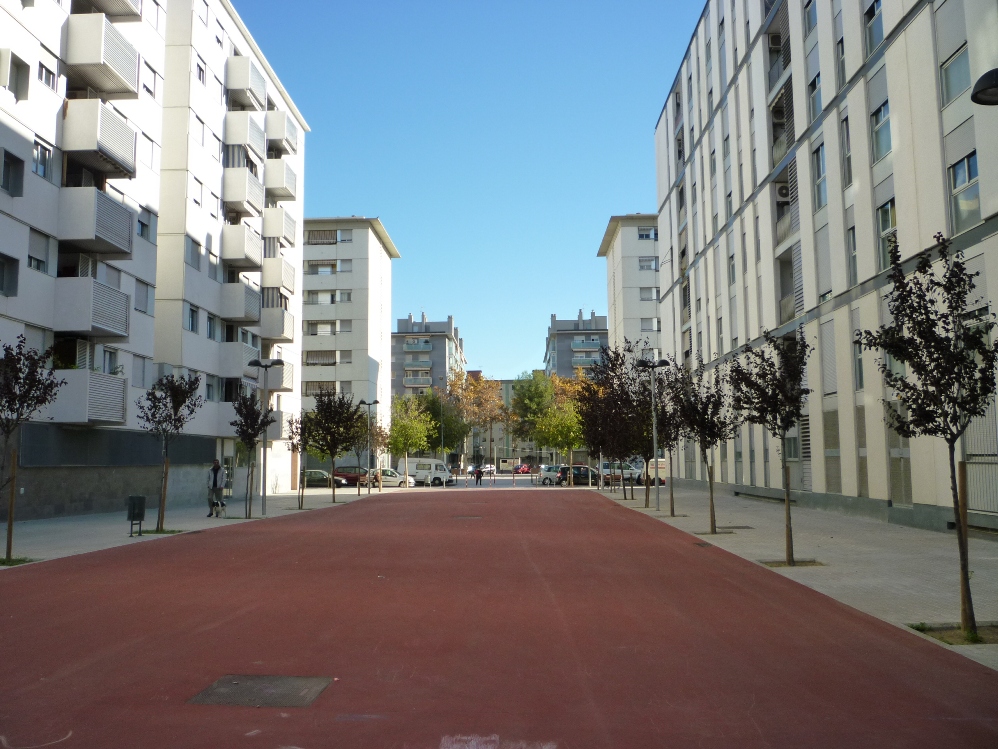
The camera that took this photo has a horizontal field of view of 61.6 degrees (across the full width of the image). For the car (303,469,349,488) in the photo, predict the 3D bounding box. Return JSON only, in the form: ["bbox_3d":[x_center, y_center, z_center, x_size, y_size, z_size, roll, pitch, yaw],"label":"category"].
[{"bbox_3d":[-13.127,7.757,62.200,3.900,1.380,1.660,-1,-6,2],"label":"car"}]

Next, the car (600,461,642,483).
[{"bbox_3d":[10.163,8.157,69.096,4.500,1.750,1.820,-1,-6,1],"label":"car"}]

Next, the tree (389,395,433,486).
[{"bbox_3d":[-5.983,4.610,57.835,3.300,6.483,3.300,-1,-6,1],"label":"tree"}]

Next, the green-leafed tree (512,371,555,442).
[{"bbox_3d":[3.520,5.111,86.586,4.422,11.124,4.422,-1,-6,1],"label":"green-leafed tree"}]

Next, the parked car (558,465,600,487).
[{"bbox_3d":[6.155,7.435,60.887,3.850,1.531,1.720,-1,-6,2],"label":"parked car"}]

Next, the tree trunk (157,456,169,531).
[{"bbox_3d":[-8.241,2.904,20.482,0.292,1.880,0.220,-1,-6,1],"label":"tree trunk"}]

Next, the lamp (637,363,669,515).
[{"bbox_3d":[4.904,1.930,26.658,1.051,4.851,0.400,-1,-6,1],"label":"lamp"}]

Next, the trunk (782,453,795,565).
[{"bbox_3d":[4.414,2.047,12.848,0.160,1.752,0.150,-1,-6,2],"label":"trunk"}]

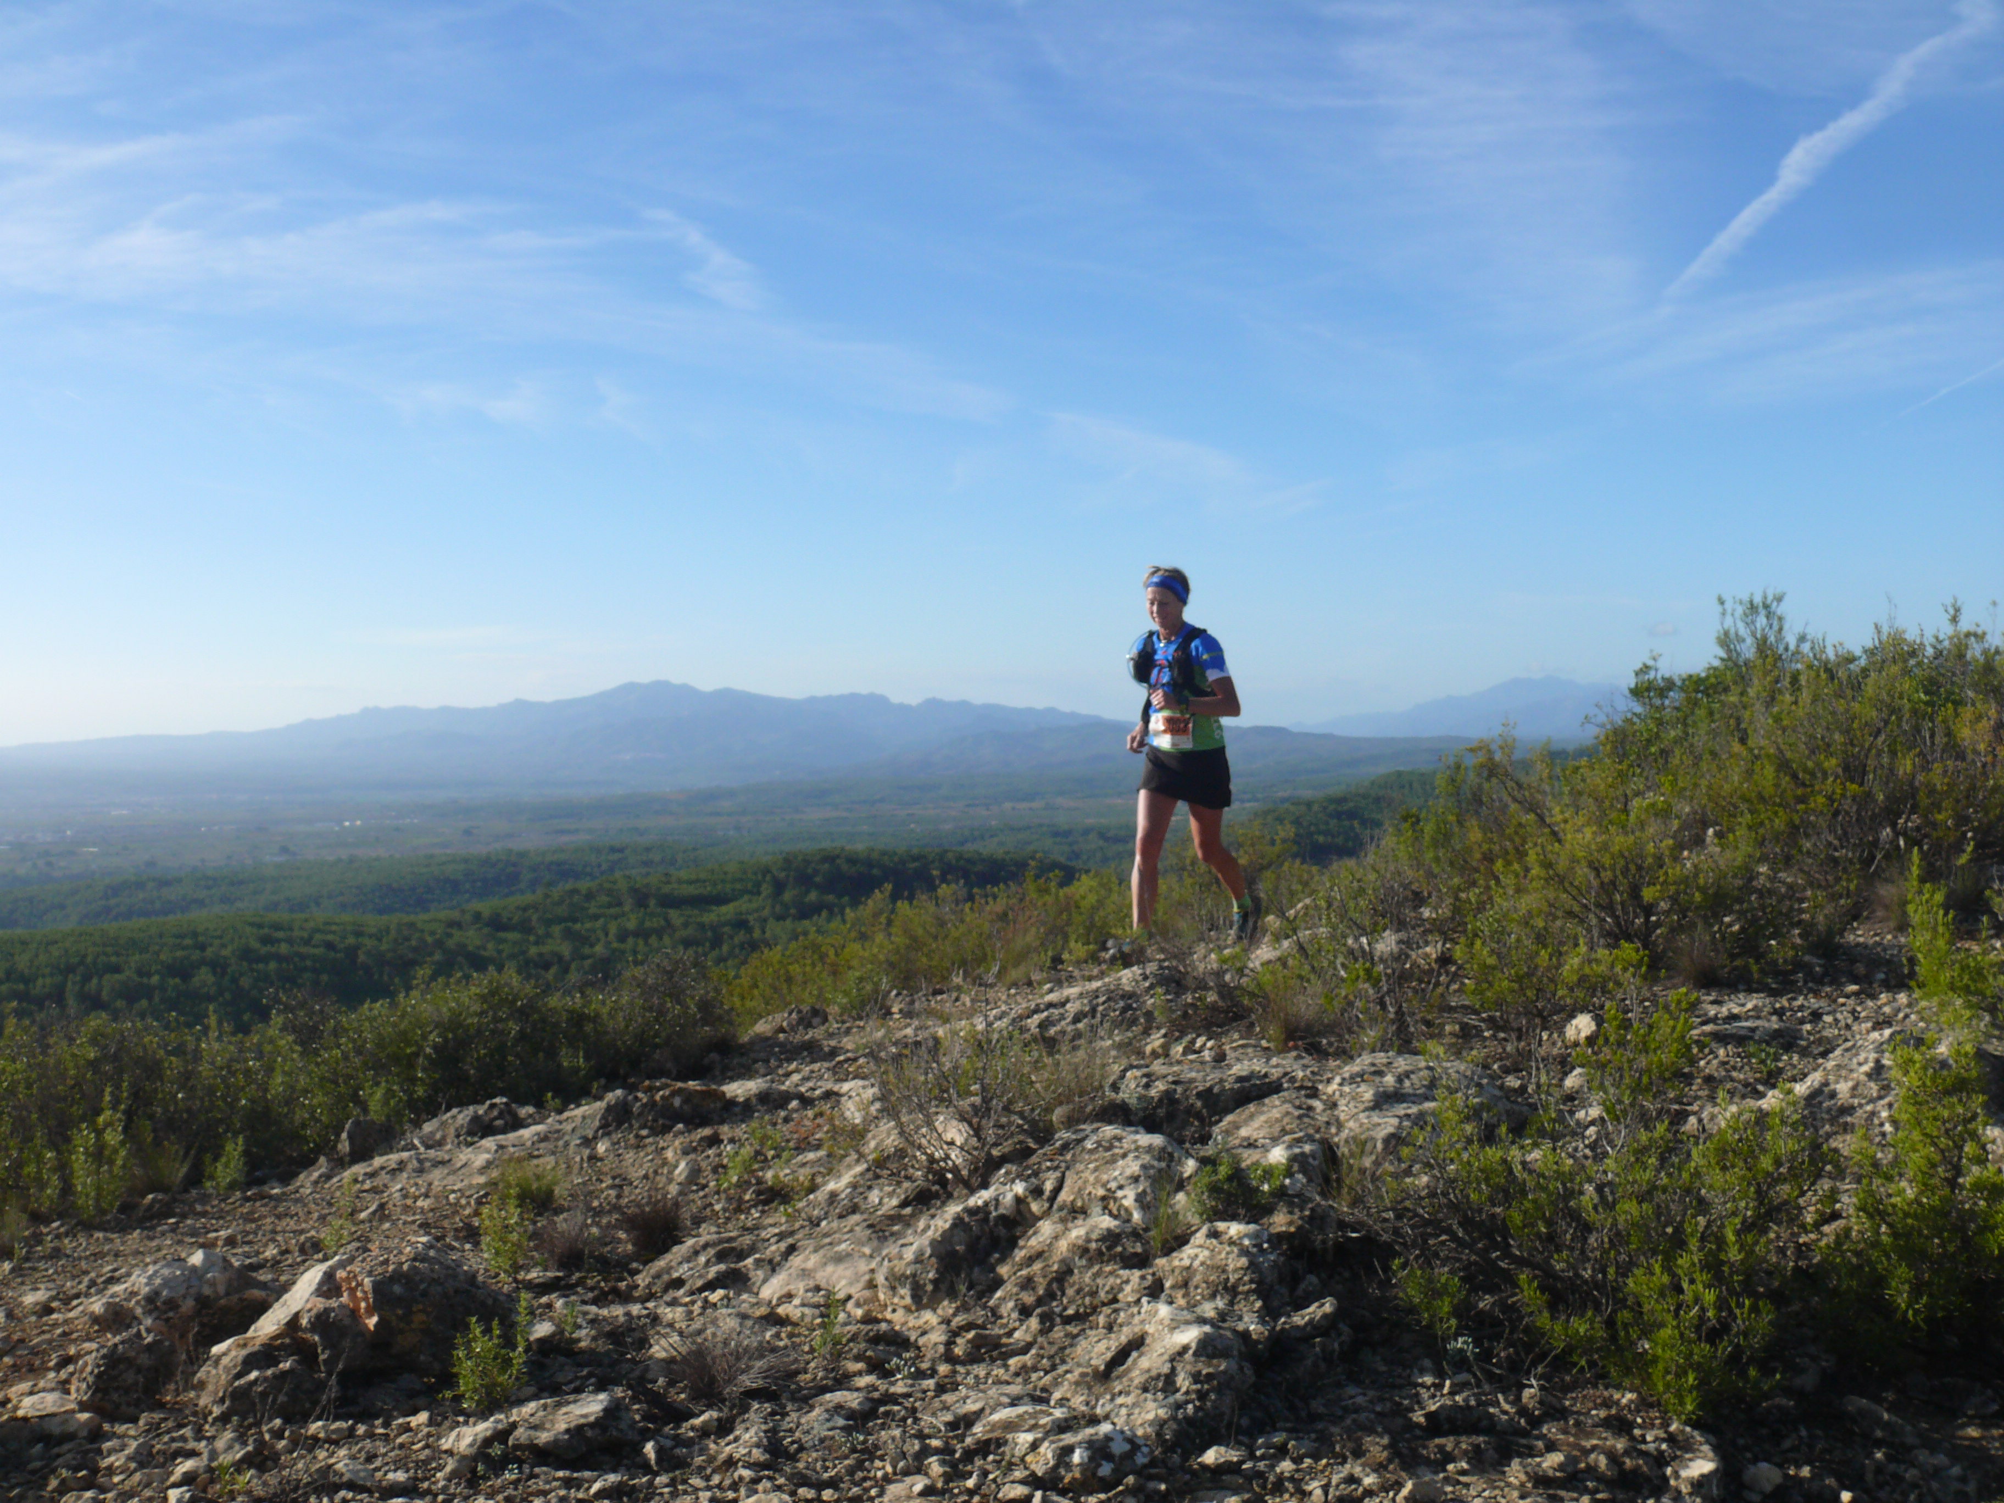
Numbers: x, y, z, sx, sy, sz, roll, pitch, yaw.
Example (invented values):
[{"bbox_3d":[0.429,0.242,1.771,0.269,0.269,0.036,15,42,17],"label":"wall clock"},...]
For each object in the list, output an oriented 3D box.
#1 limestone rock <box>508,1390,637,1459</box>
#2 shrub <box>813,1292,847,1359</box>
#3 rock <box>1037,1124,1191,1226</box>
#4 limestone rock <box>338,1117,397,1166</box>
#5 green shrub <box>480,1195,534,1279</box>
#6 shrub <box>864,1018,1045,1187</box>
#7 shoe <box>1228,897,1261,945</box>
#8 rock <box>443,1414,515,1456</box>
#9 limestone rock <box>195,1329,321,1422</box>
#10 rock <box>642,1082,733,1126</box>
[{"bbox_3d":[-0.730,1.148,3.450,0.225,0.090,0.170,0,0,-12],"label":"limestone rock"},{"bbox_3d":[-0.393,1.317,4.650,0.080,0.147,0.080,0,0,0],"label":"shrub"},{"bbox_3d":[0.296,1.118,5.350,0.400,0.230,0.350,0,0,0],"label":"rock"},{"bbox_3d":[-1.723,1.058,5.500,0.160,0.115,0.140,0,0,-17],"label":"limestone rock"},{"bbox_3d":[-1.186,1.167,4.850,0.125,0.185,0.120,0,1,0],"label":"green shrub"},{"bbox_3d":[-0.121,0.886,5.050,0.430,0.370,0.370,0,1,0],"label":"shrub"},{"bbox_3d":[0.994,0.693,8.300,0.100,0.110,0.260,0,38,30],"label":"shoe"},{"bbox_3d":[-1.008,1.317,3.900,0.135,0.060,0.105,0,1,0],"label":"rock"},{"bbox_3d":[-1.670,1.401,4.550,0.280,0.185,0.240,0,0,0],"label":"limestone rock"},{"bbox_3d":[-1.010,1.130,6.500,0.295,0.115,0.230,0,0,0],"label":"rock"}]

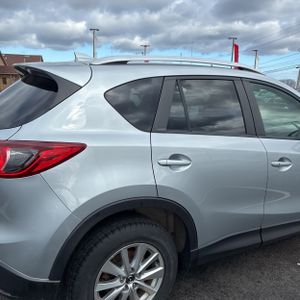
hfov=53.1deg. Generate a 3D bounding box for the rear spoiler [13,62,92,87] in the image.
[{"bbox_3d":[-0.791,-0.531,2.178,0.380,0.165,1.200,-2,9,-30],"label":"rear spoiler"}]

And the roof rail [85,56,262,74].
[{"bbox_3d":[0.281,-0.609,2.121,1.480,0.088,0.060,-6,11,-29],"label":"roof rail"}]

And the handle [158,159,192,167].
[{"bbox_3d":[0.152,0.077,1.790,0.228,0.040,0.050,1,8,-30],"label":"handle"}]

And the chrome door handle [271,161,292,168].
[{"bbox_3d":[1.005,0.105,2.288,0.226,0.040,0.050,1,8,-30],"label":"chrome door handle"}]

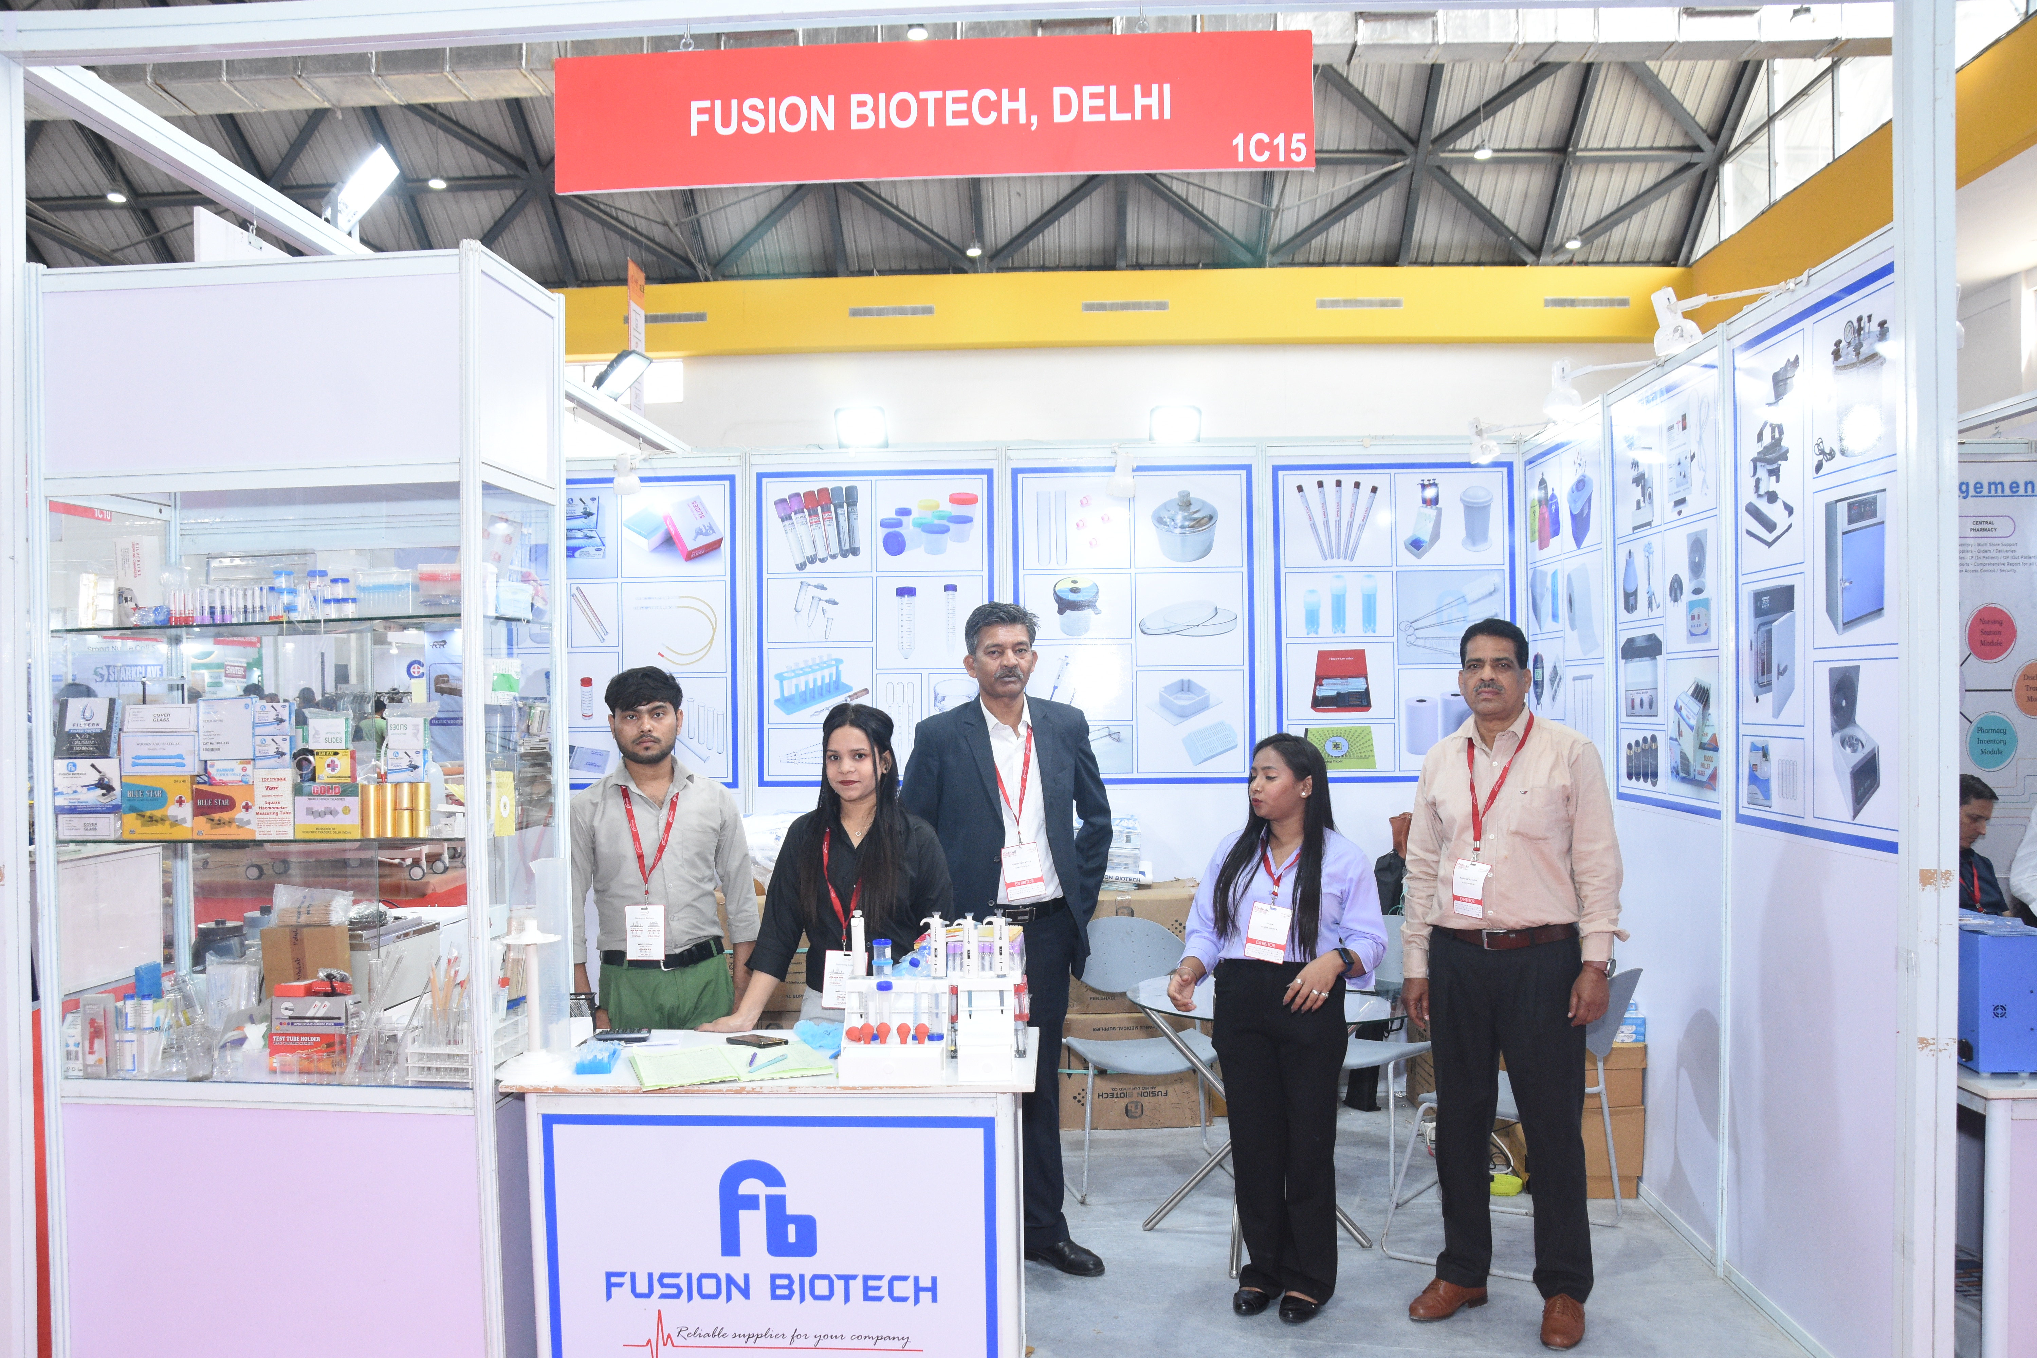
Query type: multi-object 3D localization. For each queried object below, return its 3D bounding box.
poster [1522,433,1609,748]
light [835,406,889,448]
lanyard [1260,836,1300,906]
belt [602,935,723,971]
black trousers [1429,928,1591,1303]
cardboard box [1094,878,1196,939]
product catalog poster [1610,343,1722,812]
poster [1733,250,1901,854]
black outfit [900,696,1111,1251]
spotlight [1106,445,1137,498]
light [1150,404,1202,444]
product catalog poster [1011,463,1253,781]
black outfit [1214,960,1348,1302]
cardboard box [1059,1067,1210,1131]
[{"bbox_3d":[1.904,-0.212,5.365,0.012,1.220,0.920,0,0,3],"label":"poster"},{"bbox_3d":[-0.795,-1.264,7.750,0.280,0.230,0.070,0,23,0],"label":"light"},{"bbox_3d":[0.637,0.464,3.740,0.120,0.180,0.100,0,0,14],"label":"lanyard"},{"bbox_3d":[-0.896,0.682,3.850,0.310,0.060,0.220,0,0,-7],"label":"belt"},{"bbox_3d":[1.189,1.058,3.700,0.390,0.900,0.270,0,0,22],"label":"black trousers"},{"bbox_3d":[0.372,0.965,5.570,0.555,0.390,0.460,0,0,0],"label":"cardboard box"},{"bbox_3d":[1.900,-0.230,4.420,0.020,1.240,0.930,-1,0,3],"label":"product catalog poster"},{"bbox_3d":[1.855,-0.250,3.500,0.020,1.240,0.930,-1,0,3],"label":"poster"},{"bbox_3d":[-0.036,0.787,4.080,0.550,1.470,0.310,0,0,-12],"label":"black outfit"},{"bbox_3d":[0.380,-0.755,5.570,0.110,0.180,0.120,0,30,0],"label":"spotlight"},{"bbox_3d":[0.799,-1.280,7.750,0.280,0.230,0.070,0,23,0],"label":"light"},{"bbox_3d":[0.436,-0.211,5.860,0.920,1.220,0.012,0,0,0],"label":"product catalog poster"},{"bbox_3d":[0.640,1.100,3.740,0.340,0.860,0.270,-1,0,11],"label":"black outfit"},{"bbox_3d":[0.420,1.390,5.580,0.550,0.400,0.420,-1,0,3],"label":"cardboard box"}]

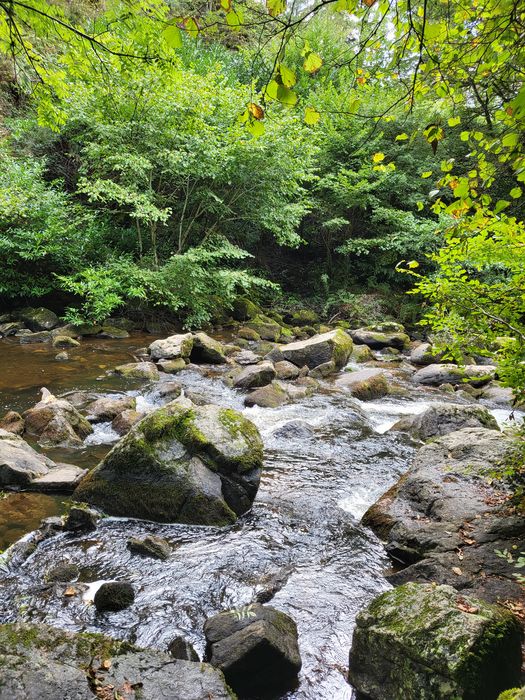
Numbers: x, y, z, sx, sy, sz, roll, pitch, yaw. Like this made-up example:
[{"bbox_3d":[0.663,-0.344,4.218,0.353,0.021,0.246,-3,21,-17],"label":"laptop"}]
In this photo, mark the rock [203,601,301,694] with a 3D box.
[{"bbox_3d":[-0.050,1.447,2.563,0.444,0.295,0.346,-4,11,-20],"label":"rock"}]

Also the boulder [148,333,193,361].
[{"bbox_3d":[-1.717,-0.074,9.900,0.794,0.473,0.556,-1,8,-6],"label":"boulder"}]

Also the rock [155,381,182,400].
[{"bbox_3d":[-1.195,0.514,6.693,0.340,0.231,0.272,0,10,0],"label":"rock"}]

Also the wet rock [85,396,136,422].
[{"bbox_3d":[-1.860,0.721,6.478,0.616,0.299,0.431,0,9,0],"label":"wet rock"}]

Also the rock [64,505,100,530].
[{"bbox_3d":[-1.502,1.404,4.401,0.280,0.180,0.220,-2,8,-11],"label":"rock"}]

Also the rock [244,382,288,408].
[{"bbox_3d":[0.064,0.666,7.602,0.593,0.314,0.415,1,8,10],"label":"rock"}]

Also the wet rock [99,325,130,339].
[{"bbox_3d":[-3.706,-0.453,13.202,0.738,0.339,0.480,-1,8,-9],"label":"wet rock"}]

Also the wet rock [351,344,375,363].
[{"bbox_3d":[2.012,0.070,10.577,0.483,0.340,0.410,0,9,0],"label":"wet rock"}]

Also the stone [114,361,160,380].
[{"bbox_3d":[-2.138,0.348,8.921,0.747,0.297,0.523,0,9,0],"label":"stone"}]

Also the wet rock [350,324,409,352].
[{"bbox_3d":[2.141,-0.232,9.587,1.056,0.431,0.687,1,11,8],"label":"wet rock"}]

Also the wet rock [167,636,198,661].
[{"bbox_3d":[-0.406,1.552,2.700,0.170,0.150,0.136,0,10,0],"label":"wet rock"}]

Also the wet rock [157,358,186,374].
[{"bbox_3d":[-1.622,0.294,9.372,0.535,0.256,0.401,0,9,0],"label":"wet rock"}]

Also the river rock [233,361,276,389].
[{"bbox_3d":[-0.127,0.388,8.331,0.697,0.406,0.523,-2,9,-15],"label":"river rock"}]

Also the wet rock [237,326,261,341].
[{"bbox_3d":[-0.359,-0.424,13.501,0.616,0.339,0.493,0,9,0],"label":"wet rock"}]

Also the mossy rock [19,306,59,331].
[{"bbox_3d":[-5.776,-0.824,13.600,0.859,0.586,0.644,-2,8,-14],"label":"mossy rock"}]

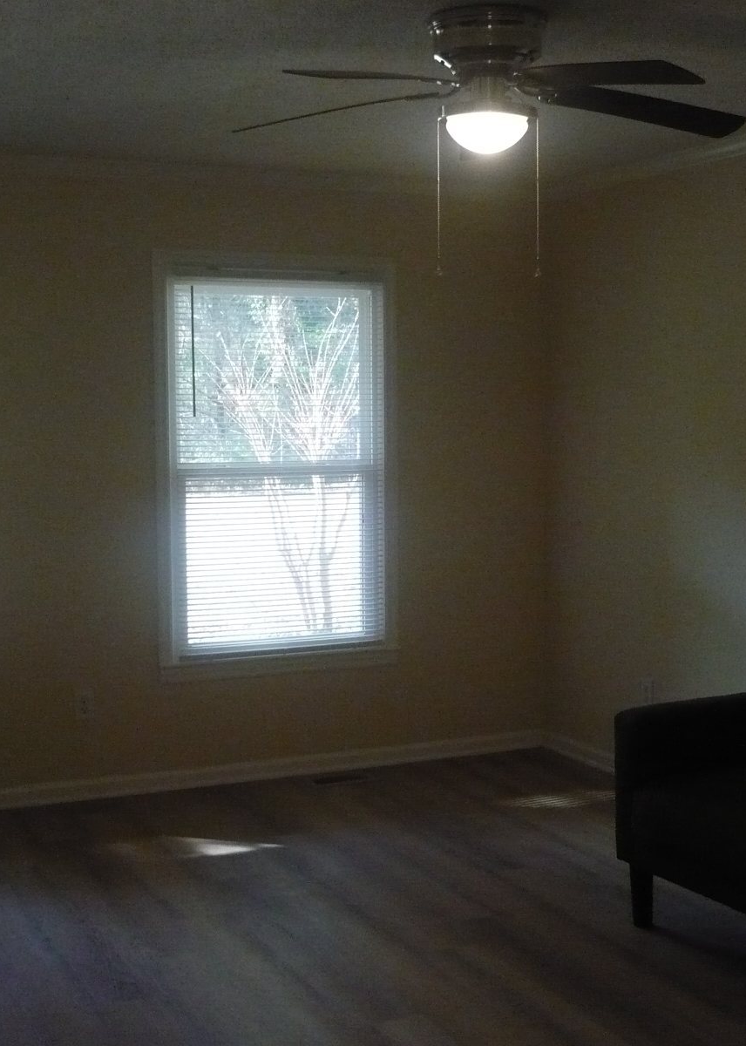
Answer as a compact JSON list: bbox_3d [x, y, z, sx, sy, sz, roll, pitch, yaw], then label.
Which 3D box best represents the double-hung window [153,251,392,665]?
[{"bbox_3d":[-0.378,-0.237,5.680,0.960,1.590,0.090,-2,5,-23],"label":"double-hung window"}]

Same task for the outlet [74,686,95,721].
[{"bbox_3d":[-1.108,0.696,5.409,0.072,0.118,0.010,-2,5,-23],"label":"outlet"}]

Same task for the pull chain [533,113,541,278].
[{"bbox_3d":[0.397,-0.788,3.400,0.014,0.392,0.014,-2,5,-23],"label":"pull chain"}]

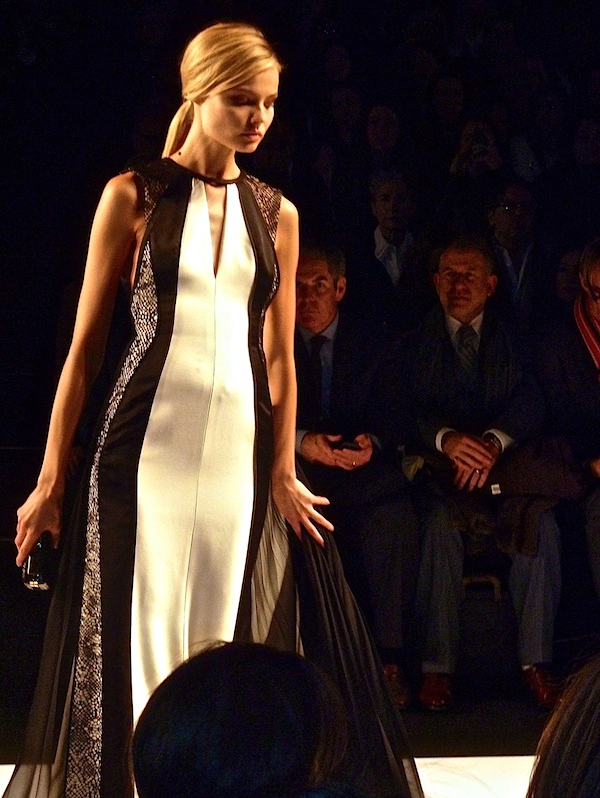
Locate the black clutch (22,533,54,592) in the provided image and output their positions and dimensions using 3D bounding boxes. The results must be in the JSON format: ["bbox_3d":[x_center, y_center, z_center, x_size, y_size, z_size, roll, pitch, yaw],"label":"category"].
[{"bbox_3d":[-0.494,0.306,4.200,0.055,0.110,0.130,-1,7,-8],"label":"black clutch"}]

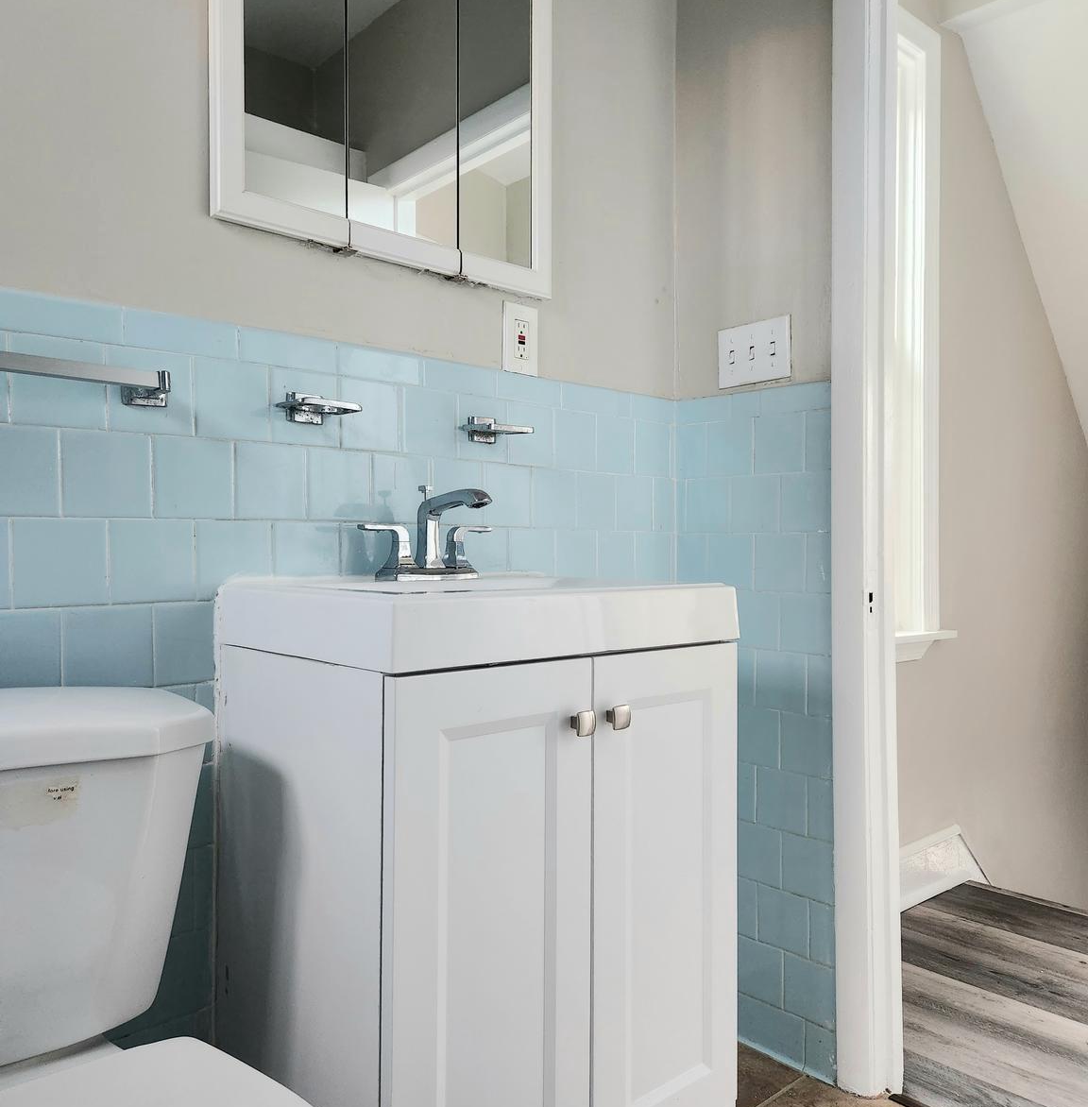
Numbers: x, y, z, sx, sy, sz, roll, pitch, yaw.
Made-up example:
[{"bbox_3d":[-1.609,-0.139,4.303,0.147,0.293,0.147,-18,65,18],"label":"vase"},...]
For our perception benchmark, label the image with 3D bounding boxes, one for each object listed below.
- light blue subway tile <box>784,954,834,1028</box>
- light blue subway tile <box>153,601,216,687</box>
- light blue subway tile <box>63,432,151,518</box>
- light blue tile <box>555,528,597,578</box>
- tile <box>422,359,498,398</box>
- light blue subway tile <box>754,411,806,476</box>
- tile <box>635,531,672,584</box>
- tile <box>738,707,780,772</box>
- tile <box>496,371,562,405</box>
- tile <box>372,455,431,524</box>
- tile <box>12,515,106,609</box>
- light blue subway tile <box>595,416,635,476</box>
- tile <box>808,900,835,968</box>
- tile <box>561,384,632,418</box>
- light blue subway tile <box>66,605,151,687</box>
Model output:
[{"bbox_3d":[0.475,0.780,1.722,0.009,0.108,0.108,0,0,-42],"label":"light blue subway tile"},{"bbox_3d":[-0.463,0.118,1.279,0.108,0.108,0.009,0,0,-43],"label":"light blue subway tile"},{"bbox_3d":[-0.545,-0.098,1.203,0.106,0.104,0.010,0,-1,-43],"label":"light blue subway tile"},{"bbox_3d":[0.057,0.011,1.764,0.108,0.105,0.010,0,-1,-43],"label":"light blue tile"},{"bbox_3d":[-0.139,-0.285,1.579,0.152,0.045,0.009,0,0,-43],"label":"tile"},{"bbox_3d":[0.444,-0.206,1.809,0.010,0.110,0.108,0,0,-43],"label":"light blue subway tile"},{"bbox_3d":[0.217,0.016,1.919,0.108,0.108,0.010,0,-1,-43],"label":"tile"},{"bbox_3d":[0.399,0.342,1.809,0.009,0.108,0.108,0,0,-42],"label":"tile"},{"bbox_3d":[-0.027,-0.285,1.683,0.152,0.046,0.009,0,0,-43],"label":"tile"},{"bbox_3d":[-0.226,-0.099,1.519,0.108,0.108,0.010,0,0,-43],"label":"tile"},{"bbox_3d":[-0.583,0.011,1.163,0.108,0.108,0.010,0,-1,-43],"label":"tile"},{"bbox_3d":[0.135,-0.206,1.838,0.102,0.106,0.010,0,-1,-43],"label":"light blue subway tile"},{"bbox_3d":[0.505,0.684,1.744,0.010,0.110,0.051,0,0,-43],"label":"tile"},{"bbox_3d":[0.098,-0.285,1.804,0.184,0.049,0.010,0,-1,-43],"label":"tile"},{"bbox_3d":[-0.548,0.120,1.212,0.108,0.108,0.010,0,0,-43],"label":"light blue subway tile"}]

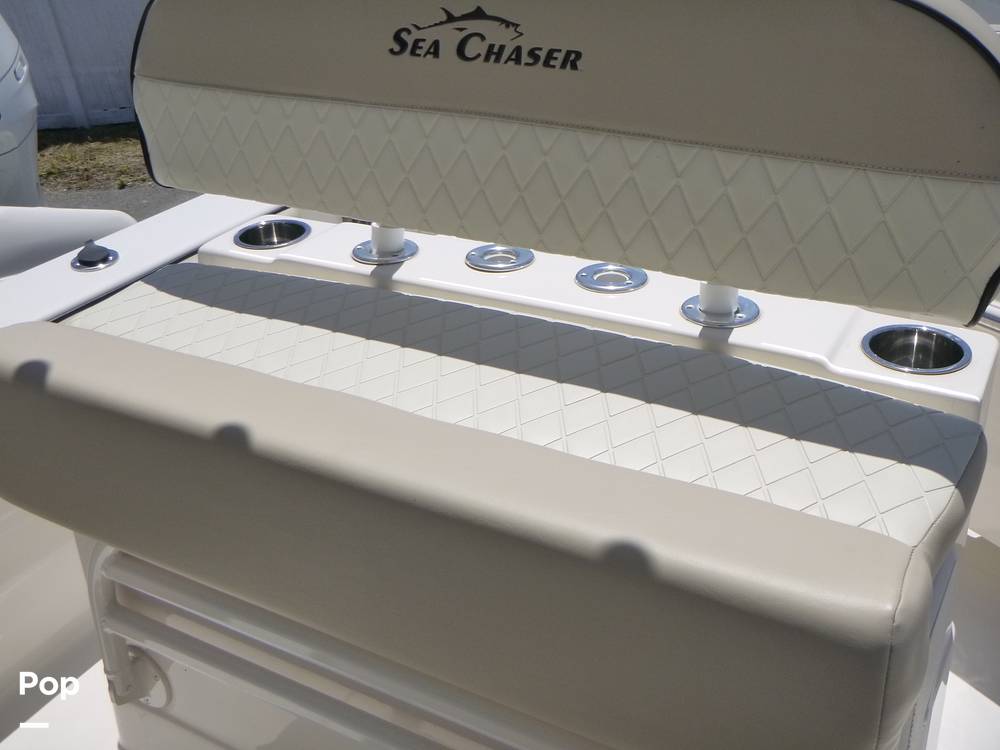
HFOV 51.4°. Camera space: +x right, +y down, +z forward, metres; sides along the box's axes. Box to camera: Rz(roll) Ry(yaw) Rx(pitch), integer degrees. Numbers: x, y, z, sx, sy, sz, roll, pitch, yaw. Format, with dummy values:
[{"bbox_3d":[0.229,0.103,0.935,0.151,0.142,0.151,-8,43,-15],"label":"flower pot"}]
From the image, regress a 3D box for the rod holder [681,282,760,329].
[{"bbox_3d":[0.249,-0.093,1.168,0.086,0.050,0.086,13,33,24],"label":"rod holder"}]

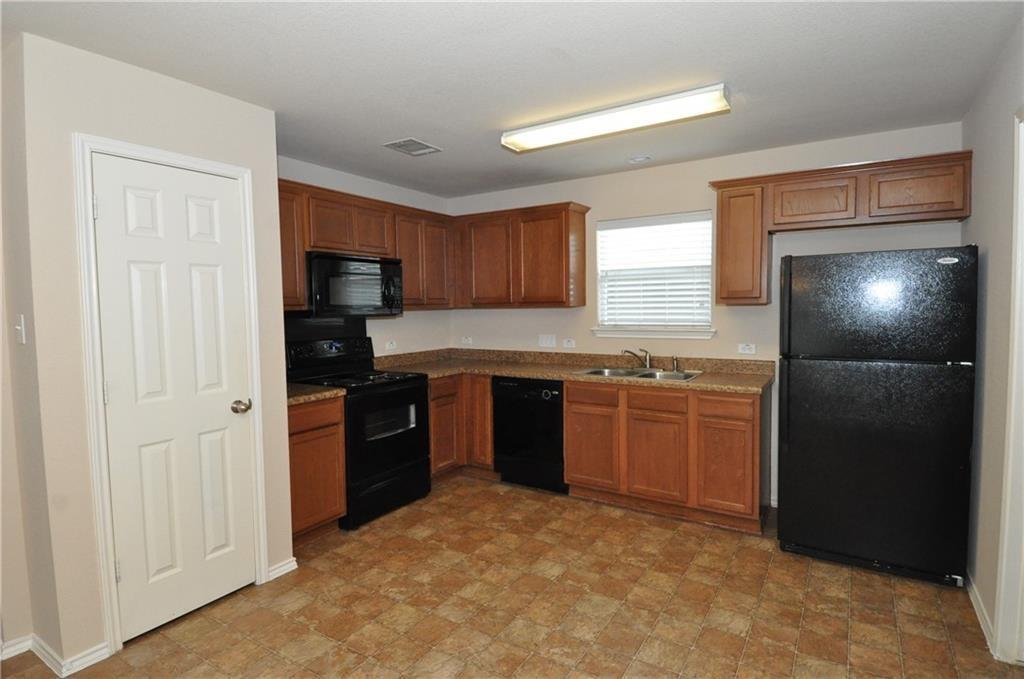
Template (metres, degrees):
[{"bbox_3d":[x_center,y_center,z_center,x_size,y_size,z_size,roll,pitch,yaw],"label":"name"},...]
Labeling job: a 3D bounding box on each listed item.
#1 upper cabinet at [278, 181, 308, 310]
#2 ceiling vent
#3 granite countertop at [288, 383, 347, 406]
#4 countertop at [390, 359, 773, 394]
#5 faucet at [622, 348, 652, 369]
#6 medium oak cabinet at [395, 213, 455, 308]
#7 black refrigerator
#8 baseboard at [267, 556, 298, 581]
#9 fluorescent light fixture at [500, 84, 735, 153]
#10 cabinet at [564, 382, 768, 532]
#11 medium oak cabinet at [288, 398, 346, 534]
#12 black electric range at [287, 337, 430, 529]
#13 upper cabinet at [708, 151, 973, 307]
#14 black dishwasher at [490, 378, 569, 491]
[{"bbox_3d":[-1.560,-0.569,3.161,0.329,0.795,0.418,1,4,33],"label":"upper cabinet"},{"bbox_3d":[-0.642,-1.238,3.323,0.240,0.021,0.282,1,4,33],"label":"ceiling vent"},{"bbox_3d":[-1.419,0.333,3.140,0.643,0.040,0.460,1,4,32],"label":"granite countertop"},{"bbox_3d":[0.319,0.271,3.834,2.840,0.040,1.066,1,4,32],"label":"countertop"},{"bbox_3d":[0.952,0.157,3.860,0.245,0.165,0.060,-2,4,-24],"label":"faucet"},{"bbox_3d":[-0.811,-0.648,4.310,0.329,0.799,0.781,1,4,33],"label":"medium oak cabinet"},{"bbox_3d":[2.001,0.363,2.891,0.808,1.637,0.664,1,4,33],"label":"black refrigerator"},{"bbox_3d":[-1.212,1.204,2.698,0.015,0.066,0.158,1,4,33],"label":"baseboard"},{"bbox_3d":[0.522,-1.185,2.818,1.245,0.072,0.230,1,4,32],"label":"fluorescent light fixture"},{"bbox_3d":[1.093,0.732,3.636,1.294,0.876,0.625,1,4,32],"label":"cabinet"},{"bbox_3d":[-1.424,0.790,3.173,0.620,0.876,0.460,1,4,32],"label":"medium oak cabinet"},{"bbox_3d":[-1.068,0.605,3.655,0.660,1.180,0.758,1,4,32],"label":"black electric range"},{"bbox_3d":[1.911,-0.607,3.109,1.271,0.777,0.322,1,4,33],"label":"upper cabinet"},{"bbox_3d":[0.260,0.710,4.122,0.630,0.852,0.569,1,4,33],"label":"black dishwasher"}]

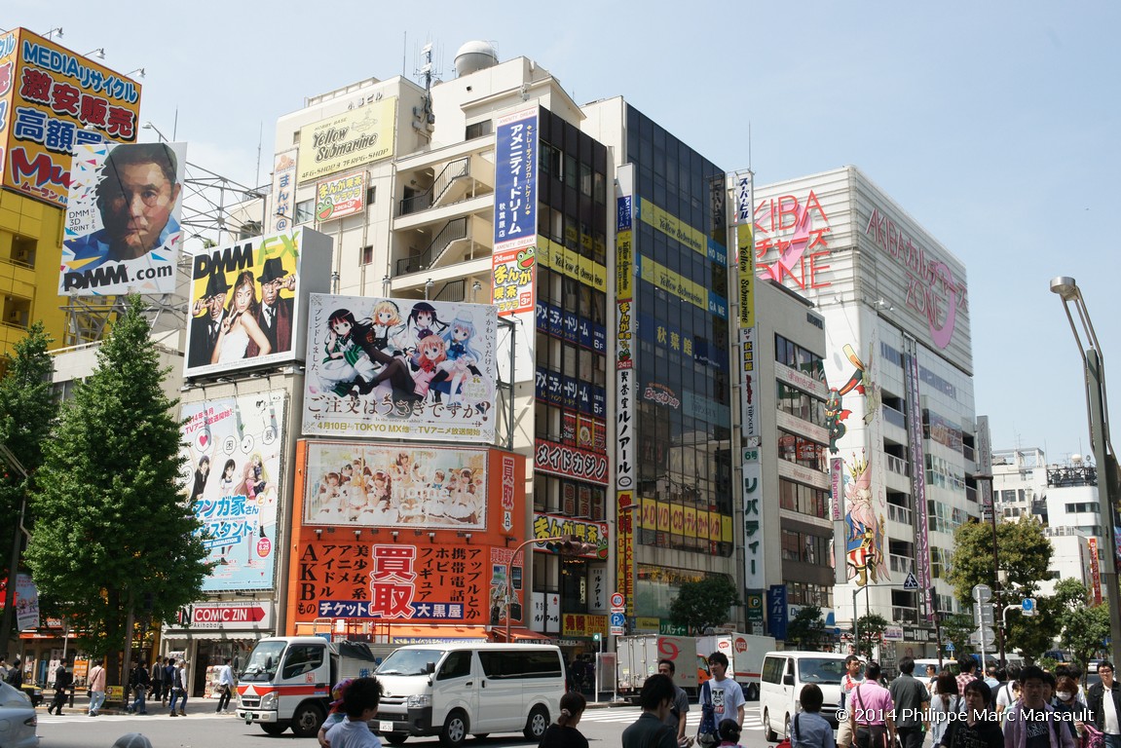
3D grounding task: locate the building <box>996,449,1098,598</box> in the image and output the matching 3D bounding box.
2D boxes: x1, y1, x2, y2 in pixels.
[{"bbox_3d":[69.845,25.330,155.966,11.000,28.000,13.000,-9,-16,35],"label":"building"}]

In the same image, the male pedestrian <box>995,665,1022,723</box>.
[{"bbox_3d":[5.633,4.416,13.388,0.520,1.680,0.420,-5,-16,20],"label":"male pedestrian"}]

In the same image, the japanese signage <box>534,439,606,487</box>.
[{"bbox_3d":[0.510,4.189,51.158,0.250,1.397,5.607,-11,-18,37],"label":"japanese signage"}]

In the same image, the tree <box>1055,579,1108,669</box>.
[{"bbox_3d":[24.553,12.433,51.686,2.900,5.432,2.900,-11,-18,37],"label":"tree"}]

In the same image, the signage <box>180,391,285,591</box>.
[{"bbox_3d":[-13.128,4.573,42.679,5.350,7.650,0.200,-6,-15,25],"label":"signage"}]

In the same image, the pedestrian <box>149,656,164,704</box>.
[{"bbox_3d":[-15.277,11.615,41.542,0.650,1.678,0.520,-4,-15,18],"label":"pedestrian"}]

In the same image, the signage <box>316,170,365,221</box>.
[{"bbox_3d":[-12.237,-9.850,60.464,3.756,2.551,0.300,-9,-16,34],"label":"signage"}]

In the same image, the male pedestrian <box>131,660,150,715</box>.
[{"bbox_3d":[-13.521,10.067,34.899,0.550,1.710,0.500,2,-13,-5],"label":"male pedestrian"}]

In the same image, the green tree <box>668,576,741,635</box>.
[{"bbox_3d":[6.537,12.128,50.373,3.300,5.590,3.300,-11,-18,37],"label":"green tree"}]

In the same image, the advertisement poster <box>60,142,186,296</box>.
[{"bbox_3d":[-19.819,-7.130,49.456,5.400,7.250,0.300,-1,-13,4],"label":"advertisement poster"}]

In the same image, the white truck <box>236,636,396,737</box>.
[{"bbox_3d":[-5.044,7.130,25.228,1.750,2.100,4.700,-10,-17,37],"label":"white truck"}]

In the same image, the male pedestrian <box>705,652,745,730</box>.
[{"bbox_3d":[1.617,3.594,10.609,0.520,1.740,0.360,-6,-15,26],"label":"male pedestrian"}]

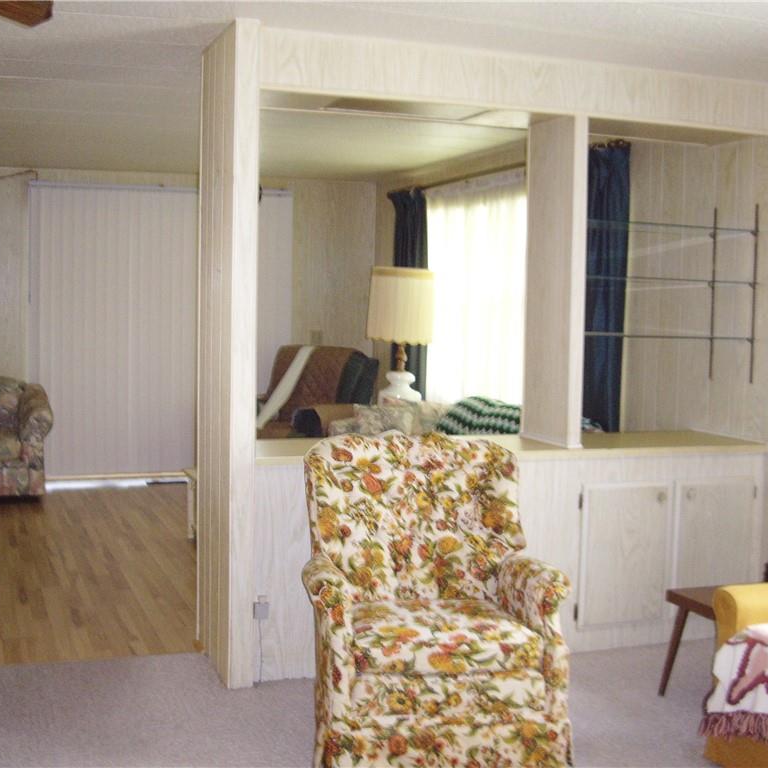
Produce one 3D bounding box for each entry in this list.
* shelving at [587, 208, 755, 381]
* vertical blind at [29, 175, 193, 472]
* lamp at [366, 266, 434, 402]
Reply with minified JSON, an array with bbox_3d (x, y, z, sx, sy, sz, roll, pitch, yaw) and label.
[{"bbox_3d":[1.096,-0.385,4.650,0.872,0.767,0.331,0,4,-20],"label":"shelving"},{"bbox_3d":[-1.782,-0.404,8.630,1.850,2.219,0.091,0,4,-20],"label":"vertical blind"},{"bbox_3d":[0.110,-0.269,7.311,0.430,0.995,0.430,1,3,0],"label":"lamp"}]

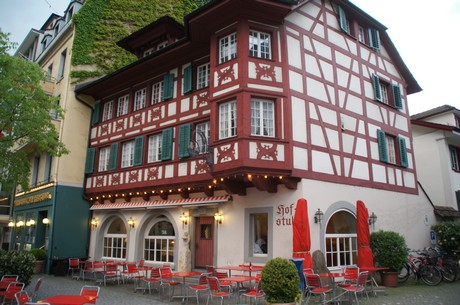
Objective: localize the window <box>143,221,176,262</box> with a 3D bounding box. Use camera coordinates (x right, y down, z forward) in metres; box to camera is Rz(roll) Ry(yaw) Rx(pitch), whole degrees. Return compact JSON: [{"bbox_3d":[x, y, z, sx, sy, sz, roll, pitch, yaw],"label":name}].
[{"bbox_3d":[-3.304,4.181,16.305,2.258,1.978,0.150,-10,-17,36],"label":"window"}]

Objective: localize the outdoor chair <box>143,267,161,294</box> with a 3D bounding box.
[{"bbox_3d":[-2.819,4.696,12.600,0.500,0.860,0.560,10,-17,-36],"label":"outdoor chair"}]

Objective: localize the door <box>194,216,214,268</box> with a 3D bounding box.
[{"bbox_3d":[-1.056,3.797,14.576,1.084,2.095,0.100,-10,-17,36],"label":"door"}]

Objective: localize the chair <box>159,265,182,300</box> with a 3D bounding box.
[{"bbox_3d":[-1.938,4.144,10.944,0.540,0.840,0.480,-10,-17,39],"label":"chair"}]

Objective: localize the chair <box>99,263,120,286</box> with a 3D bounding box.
[{"bbox_3d":[-5.020,5.177,14.642,0.500,0.860,0.560,8,-15,-29],"label":"chair"}]

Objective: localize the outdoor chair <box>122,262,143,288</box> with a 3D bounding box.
[{"bbox_3d":[-3.483,4.508,12.494,0.540,0.840,0.480,-10,-17,39],"label":"outdoor chair"}]

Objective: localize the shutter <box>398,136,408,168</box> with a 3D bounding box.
[{"bbox_3d":[8.153,0.000,16.198,0.630,1.410,0.060,10,-16,-36],"label":"shutter"}]

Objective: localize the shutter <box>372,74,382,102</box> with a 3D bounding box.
[{"bbox_3d":[7.040,-3.067,16.414,0.060,1.282,0.520,-12,-18,42],"label":"shutter"}]

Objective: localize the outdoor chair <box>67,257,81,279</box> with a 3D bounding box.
[{"bbox_3d":[-6.873,5.138,15.194,0.540,0.840,0.480,-11,-17,42],"label":"outdoor chair"}]

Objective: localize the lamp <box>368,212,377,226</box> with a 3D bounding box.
[{"bbox_3d":[5.689,2.649,13.618,0.240,0.490,0.290,10,-16,-36],"label":"lamp"}]

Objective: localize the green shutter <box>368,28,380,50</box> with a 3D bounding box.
[{"bbox_3d":[6.826,-5.415,16.287,0.540,1.050,0.060,3,-13,-13],"label":"green shutter"}]

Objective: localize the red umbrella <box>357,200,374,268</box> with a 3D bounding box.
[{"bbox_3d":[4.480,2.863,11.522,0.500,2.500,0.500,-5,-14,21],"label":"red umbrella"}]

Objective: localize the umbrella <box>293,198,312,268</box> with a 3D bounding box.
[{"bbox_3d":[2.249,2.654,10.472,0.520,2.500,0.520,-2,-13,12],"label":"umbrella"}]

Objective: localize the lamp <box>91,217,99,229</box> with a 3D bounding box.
[{"bbox_3d":[-7.473,3.874,18.927,0.240,0.490,0.290,-10,-16,37],"label":"lamp"}]

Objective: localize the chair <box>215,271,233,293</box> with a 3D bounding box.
[{"bbox_3d":[-0.211,3.998,10.394,0.480,0.840,0.540,11,-16,-38],"label":"chair"}]

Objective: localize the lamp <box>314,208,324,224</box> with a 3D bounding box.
[{"bbox_3d":[3.049,2.179,11.682,0.240,0.490,0.290,10,-16,-36],"label":"lamp"}]

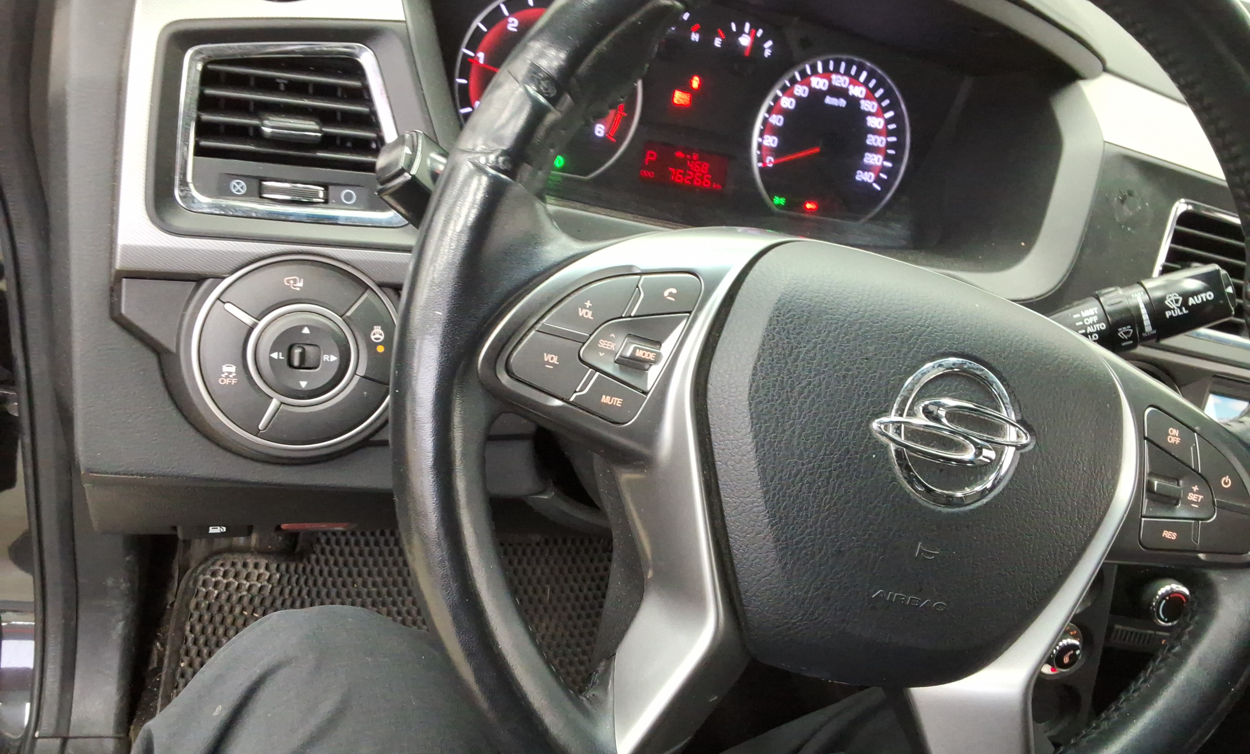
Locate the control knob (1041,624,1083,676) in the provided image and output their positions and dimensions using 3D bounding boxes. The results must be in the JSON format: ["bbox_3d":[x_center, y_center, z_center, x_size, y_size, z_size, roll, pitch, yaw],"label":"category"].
[{"bbox_3d":[0.310,0.194,0.715,0.037,0.037,0.025,6,5,-18],"label":"control knob"}]

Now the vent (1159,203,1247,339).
[{"bbox_3d":[0.362,-0.060,0.611,0.105,0.076,0.032,13,15,-4],"label":"vent"}]

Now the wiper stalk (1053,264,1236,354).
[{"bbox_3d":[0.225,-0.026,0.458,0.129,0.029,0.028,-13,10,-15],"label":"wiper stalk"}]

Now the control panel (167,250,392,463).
[{"bbox_3d":[-0.152,-0.009,0.463,0.101,0.098,0.024,5,17,-19],"label":"control panel"}]

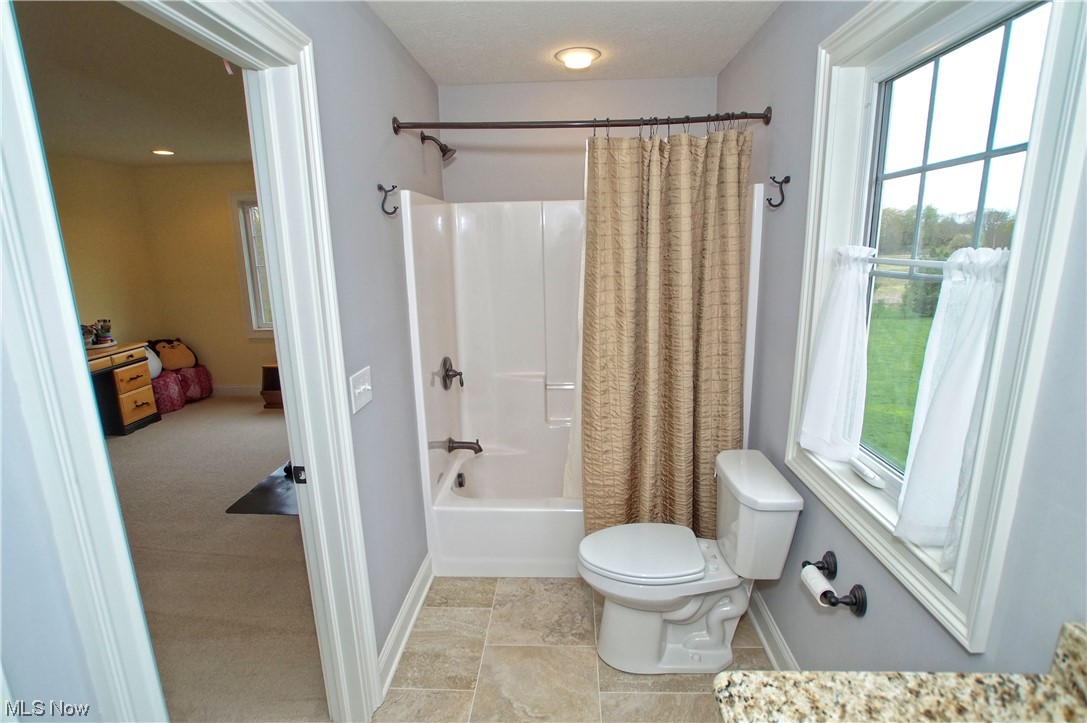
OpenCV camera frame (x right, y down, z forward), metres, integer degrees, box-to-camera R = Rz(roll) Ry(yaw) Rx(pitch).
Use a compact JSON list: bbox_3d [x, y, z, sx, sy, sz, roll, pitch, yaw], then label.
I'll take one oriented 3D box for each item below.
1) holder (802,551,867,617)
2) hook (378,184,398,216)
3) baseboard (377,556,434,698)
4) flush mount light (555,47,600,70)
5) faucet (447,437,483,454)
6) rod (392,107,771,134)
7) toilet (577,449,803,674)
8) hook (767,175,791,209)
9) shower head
[{"bbox_3d":[0.839,0.637,1.424,0.088,0.086,0.236,-1,12,3],"label":"holder"},{"bbox_3d":[-0.583,-0.616,1.837,0.067,0.117,0.031,-1,12,3],"label":"hook"},{"bbox_3d":[-0.576,1.086,2.089,0.020,0.137,0.675,-1,12,3],"label":"baseboard"},{"bbox_3d":[0.162,-1.399,2.255,0.208,0.055,0.208,-1,12,3],"label":"flush mount light"},{"bbox_3d":[-0.436,0.474,2.682,0.185,0.092,0.075,-1,12,3],"label":"faucet"},{"bbox_3d":[0.141,-0.975,1.954,1.503,0.070,0.070,-1,12,3],"label":"rod"},{"bbox_3d":[0.513,0.788,1.918,0.750,0.745,0.425,-1,12,3],"label":"toilet"},{"bbox_3d":[0.853,-0.618,1.760,0.071,0.111,0.031,-1,12,3],"label":"hook"},{"bbox_3d":[-0.511,-1.052,2.370,0.162,0.135,0.090,-1,12,3],"label":"shower head"}]

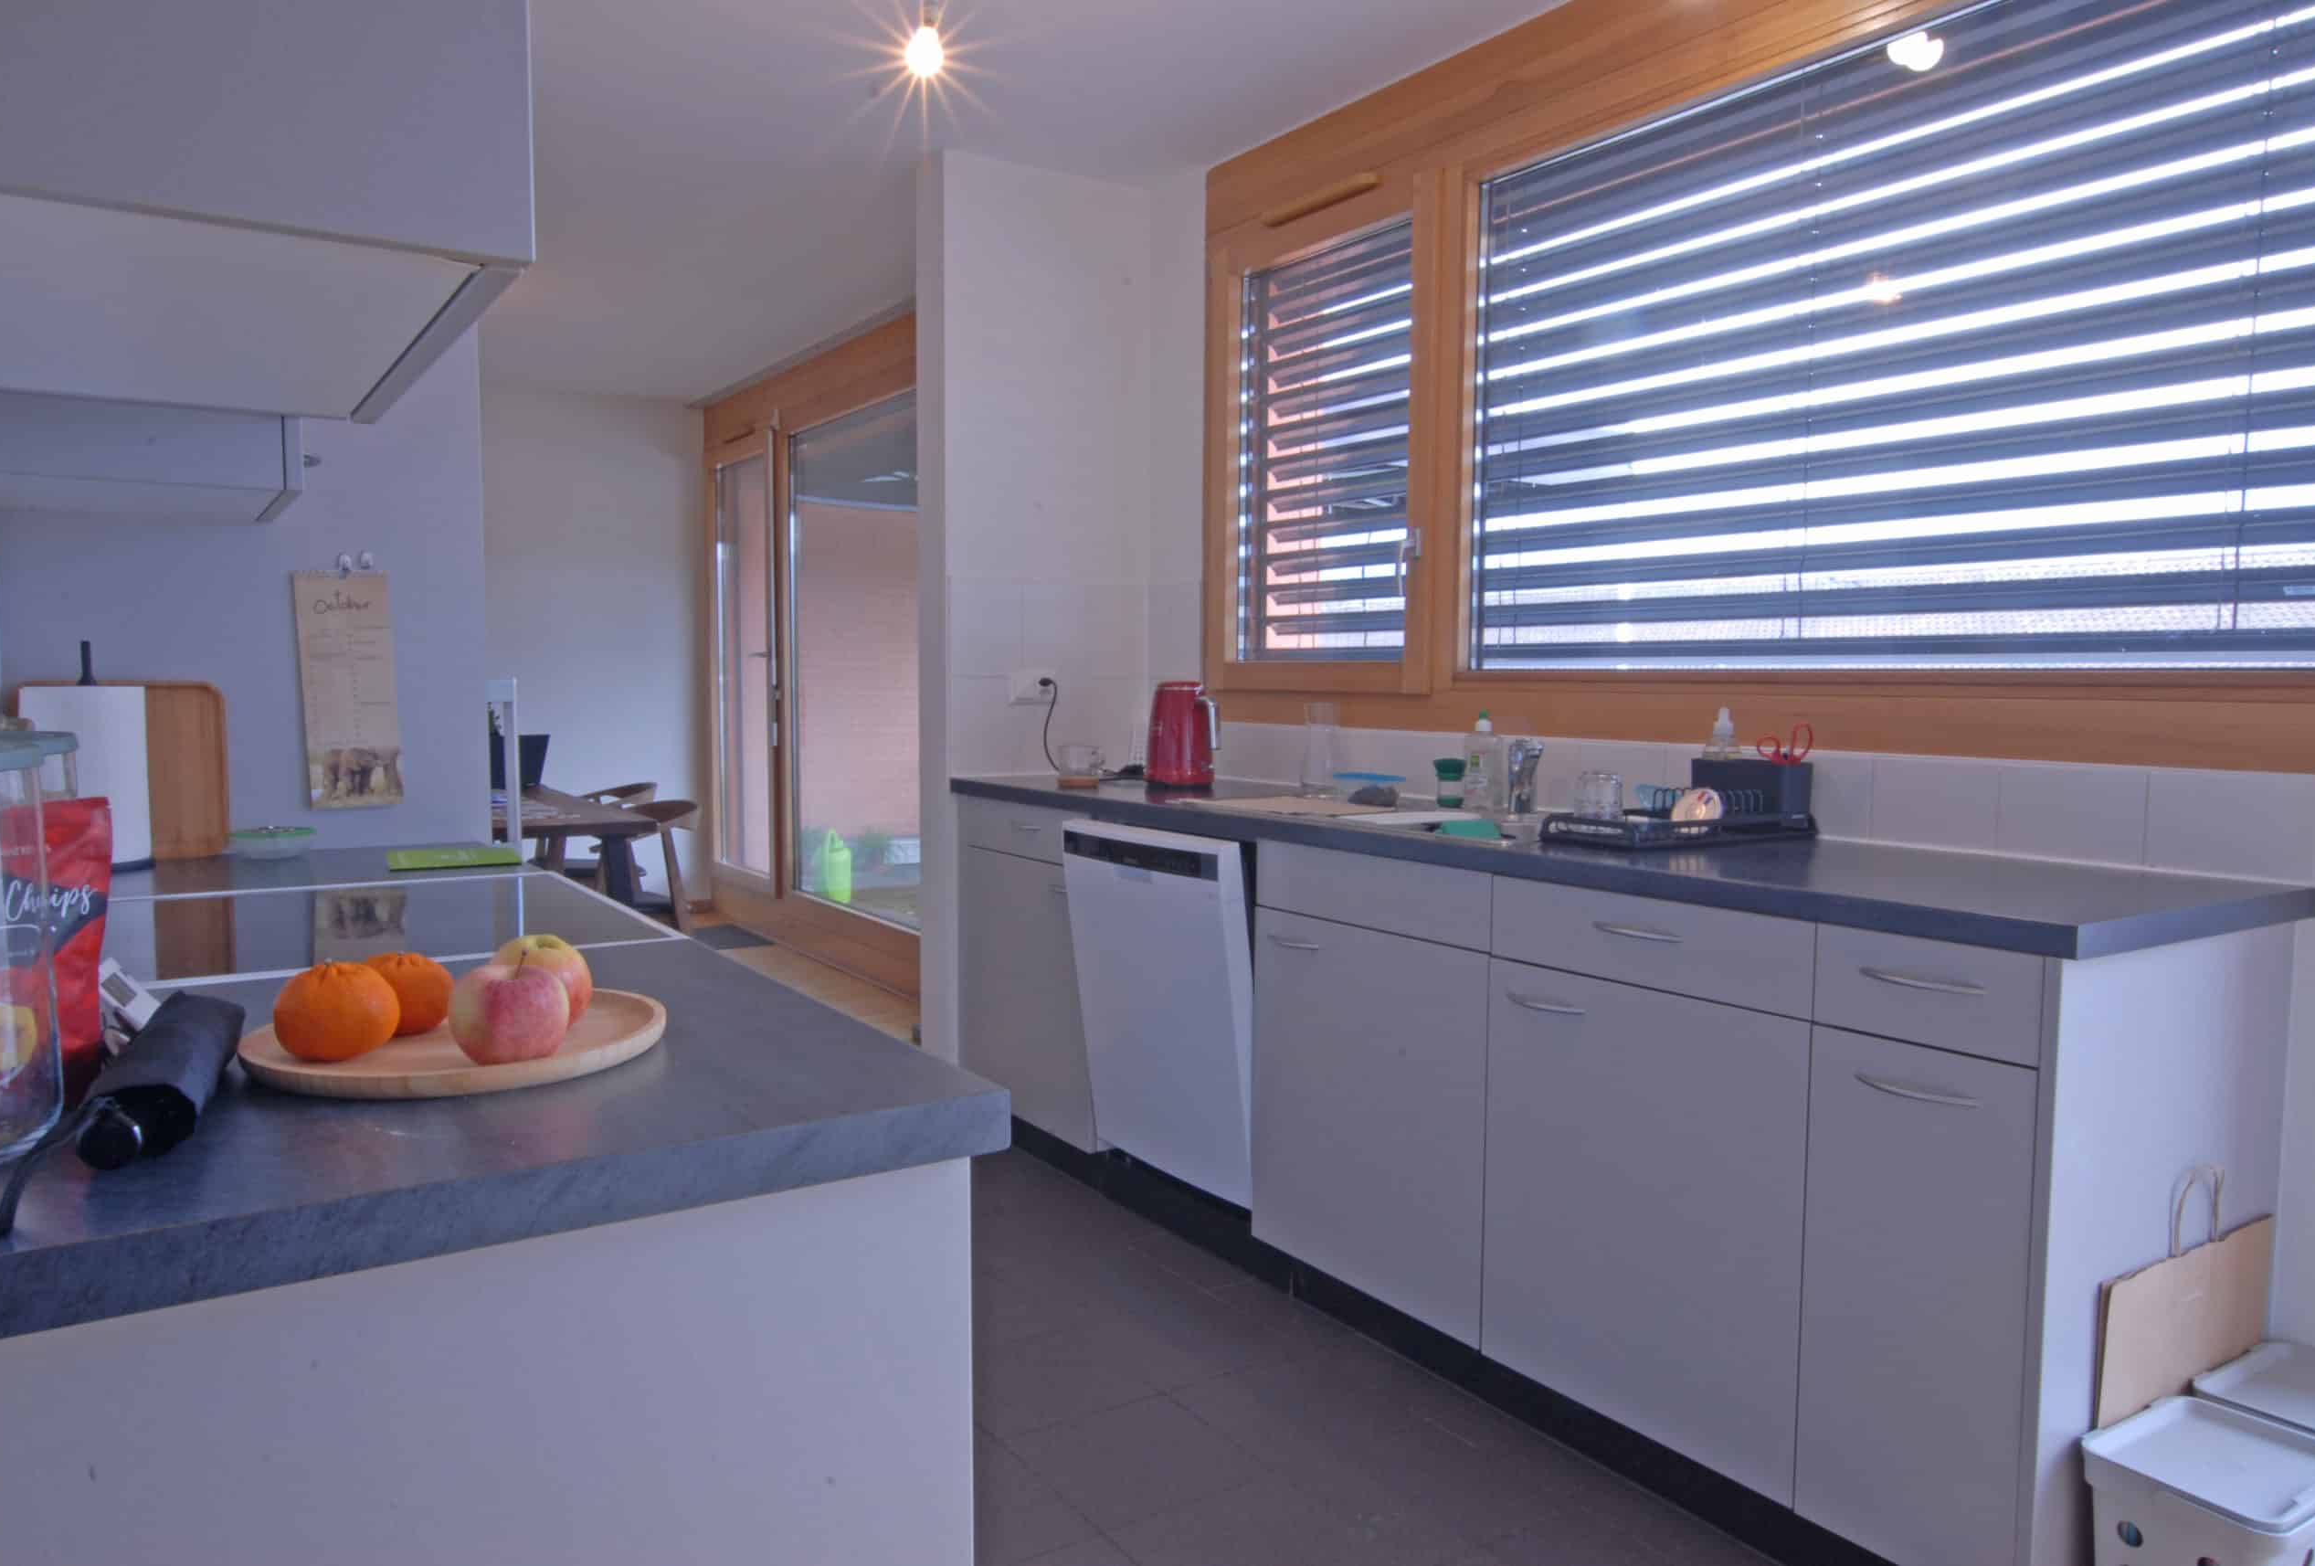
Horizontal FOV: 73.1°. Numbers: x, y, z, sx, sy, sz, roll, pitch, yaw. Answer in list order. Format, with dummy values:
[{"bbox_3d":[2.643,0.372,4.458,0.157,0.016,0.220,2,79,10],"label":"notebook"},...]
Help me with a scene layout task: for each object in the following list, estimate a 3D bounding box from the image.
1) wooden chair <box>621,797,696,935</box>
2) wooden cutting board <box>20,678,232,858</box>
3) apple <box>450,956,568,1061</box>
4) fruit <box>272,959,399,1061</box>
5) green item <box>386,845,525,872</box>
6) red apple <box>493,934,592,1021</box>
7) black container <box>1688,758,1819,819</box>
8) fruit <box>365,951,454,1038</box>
[{"bbox_3d":[-1.712,0.442,5.003,0.520,0.740,0.540,-2,5,-33],"label":"wooden chair"},{"bbox_3d":[-1.405,-0.016,2.122,0.245,0.247,0.026,-2,0,-34],"label":"wooden cutting board"},{"bbox_3d":[-0.424,0.151,1.024,0.072,0.069,0.072,-2,5,-33],"label":"apple"},{"bbox_3d":[-0.543,0.152,1.035,0.073,0.064,0.073,-2,5,-33],"label":"fruit"},{"bbox_3d":[-0.997,0.106,2.203,0.165,0.008,0.207,-2,5,-29],"label":"green item"},{"bbox_3d":[-0.441,0.142,1.121,0.071,0.068,0.071,-2,5,-33],"label":"red apple"},{"bbox_3d":[0.981,0.015,2.581,0.085,0.105,0.175,-2,5,-33],"label":"black container"},{"bbox_3d":[-0.534,0.150,1.104,0.064,0.058,0.064,-2,5,-33],"label":"fruit"}]

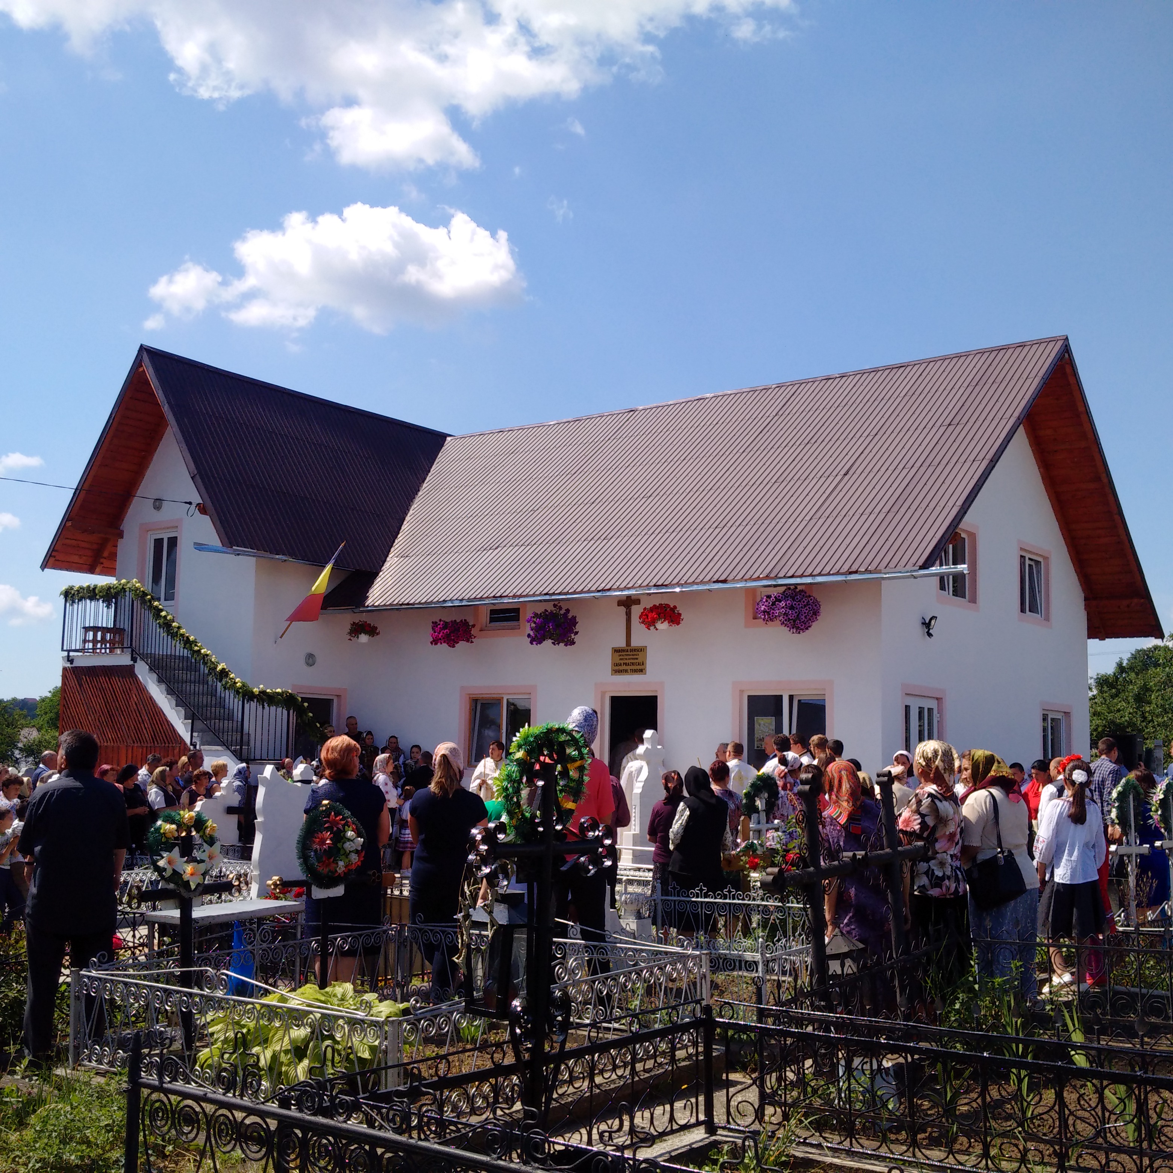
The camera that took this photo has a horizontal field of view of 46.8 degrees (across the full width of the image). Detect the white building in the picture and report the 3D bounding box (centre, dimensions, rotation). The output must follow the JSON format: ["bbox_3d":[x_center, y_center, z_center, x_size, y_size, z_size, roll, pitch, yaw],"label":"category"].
[{"bbox_3d":[0.415,0.529,22.522,14.402,7.762,12.148,-4,-9,37],"label":"white building"}]

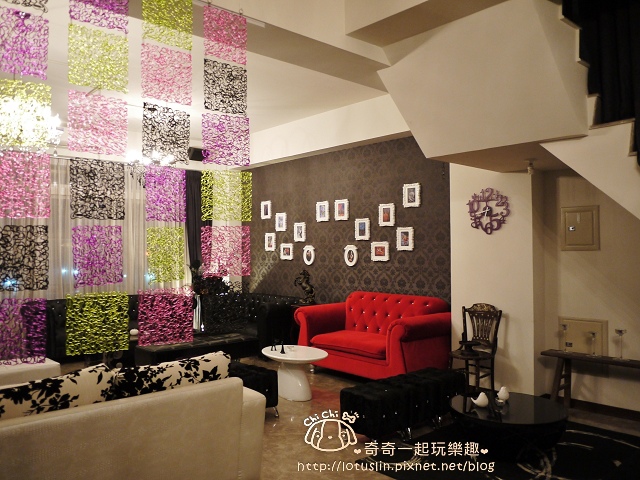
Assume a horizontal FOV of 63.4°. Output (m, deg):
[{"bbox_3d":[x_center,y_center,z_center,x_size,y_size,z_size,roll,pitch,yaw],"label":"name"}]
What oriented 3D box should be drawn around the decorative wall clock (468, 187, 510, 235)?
[{"bbox_3d":[1.553,-0.266,4.820,0.030,0.439,0.444,0,-1,-43],"label":"decorative wall clock"}]

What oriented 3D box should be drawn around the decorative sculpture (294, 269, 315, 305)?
[{"bbox_3d":[-0.199,0.613,6.723,0.256,0.439,0.148,0,-1,-21],"label":"decorative sculpture"}]

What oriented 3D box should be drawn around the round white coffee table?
[{"bbox_3d":[-0.235,1.297,4.993,0.656,0.416,0.656,0,-1,0],"label":"round white coffee table"}]

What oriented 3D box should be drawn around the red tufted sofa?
[{"bbox_3d":[0.594,1.067,5.773,0.937,0.888,1.637,0,-1,-43],"label":"red tufted sofa"}]

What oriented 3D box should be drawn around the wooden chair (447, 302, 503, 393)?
[{"bbox_3d":[1.390,1.039,4.666,0.434,0.901,0.385,0,-1,-43],"label":"wooden chair"}]

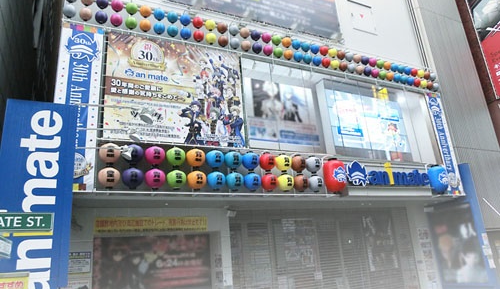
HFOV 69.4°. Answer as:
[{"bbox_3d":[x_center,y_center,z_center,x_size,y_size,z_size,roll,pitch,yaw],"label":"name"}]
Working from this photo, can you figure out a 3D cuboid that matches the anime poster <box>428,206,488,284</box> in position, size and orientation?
[{"bbox_3d":[7.194,3.505,12.568,0.060,2.488,1.611,5,-20,-26],"label":"anime poster"}]

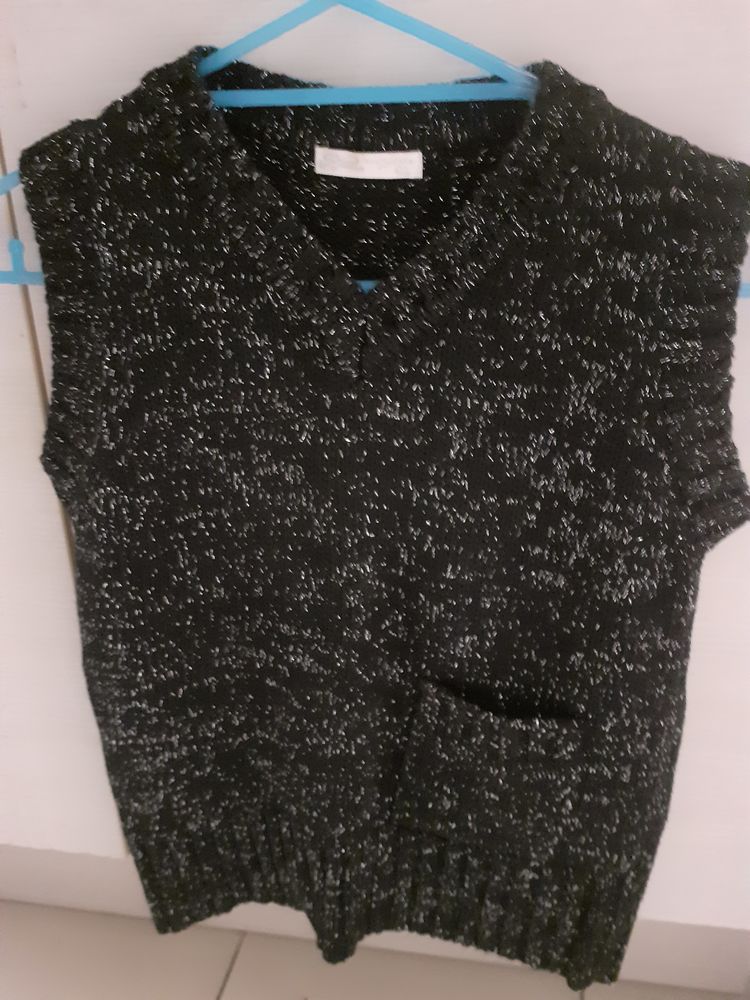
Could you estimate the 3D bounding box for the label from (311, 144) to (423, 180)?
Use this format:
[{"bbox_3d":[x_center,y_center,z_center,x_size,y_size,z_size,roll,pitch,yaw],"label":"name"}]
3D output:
[{"bbox_3d":[-0.003,-0.173,0.400,0.056,0.013,0.005,4,23,5],"label":"label"}]

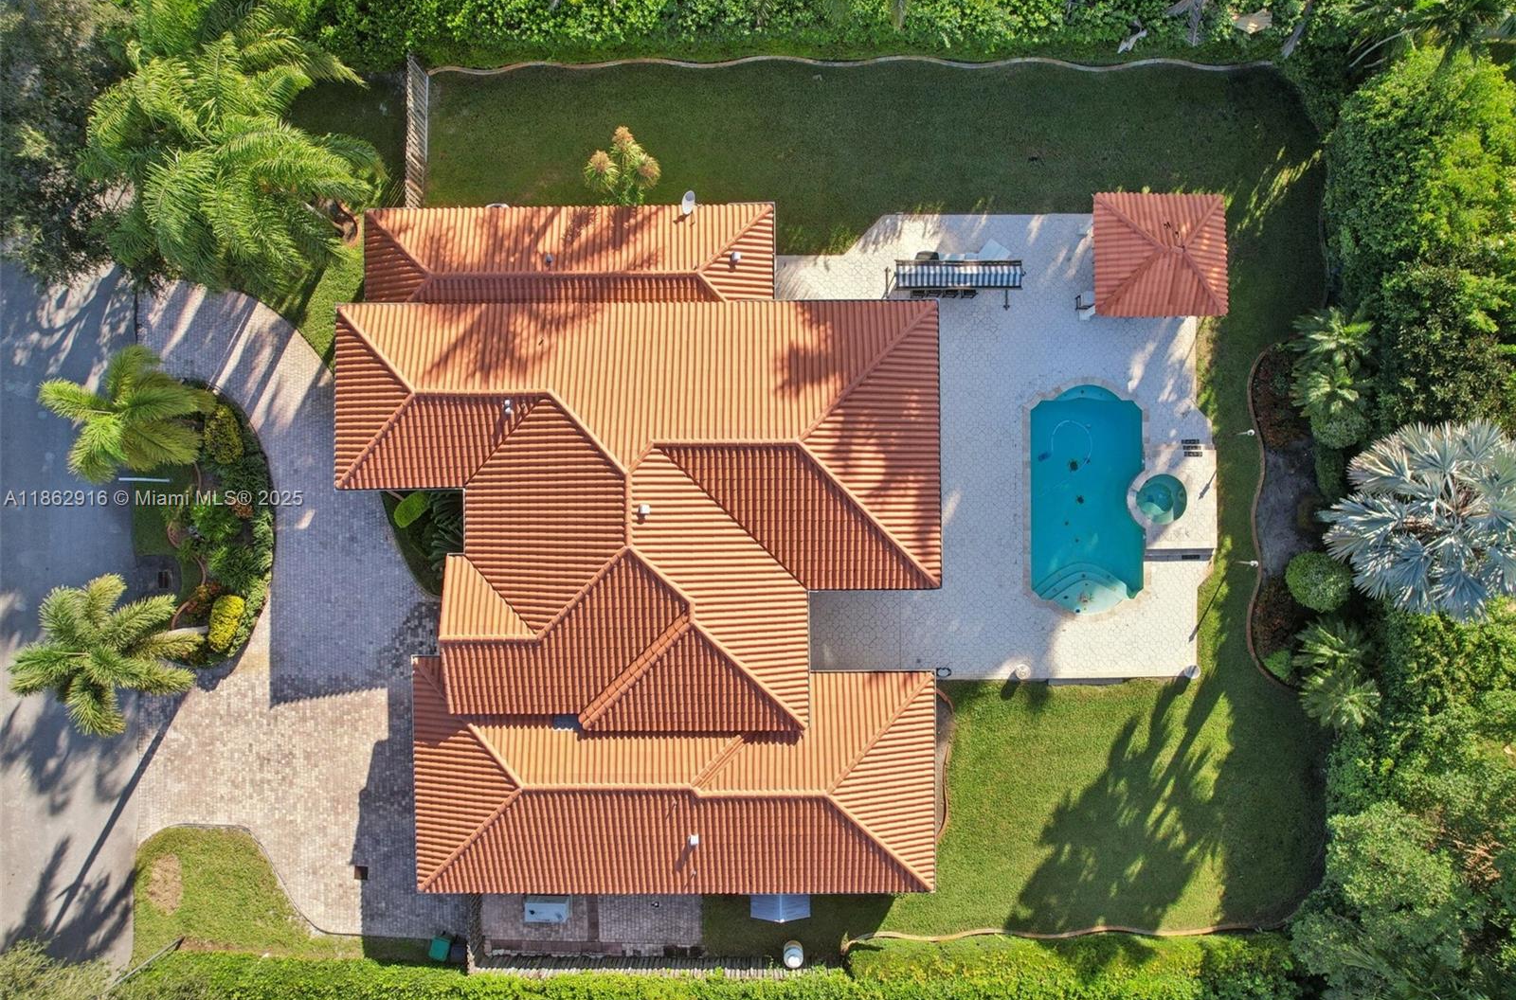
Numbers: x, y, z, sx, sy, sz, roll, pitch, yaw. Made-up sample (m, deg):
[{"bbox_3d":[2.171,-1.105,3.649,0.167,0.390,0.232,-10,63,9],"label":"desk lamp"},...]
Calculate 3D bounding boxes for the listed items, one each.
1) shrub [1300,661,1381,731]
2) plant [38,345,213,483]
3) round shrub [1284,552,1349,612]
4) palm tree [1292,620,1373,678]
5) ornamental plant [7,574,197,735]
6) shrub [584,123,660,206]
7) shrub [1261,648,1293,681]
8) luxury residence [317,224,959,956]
[{"bbox_3d":[21.400,7.250,34.800,2.950,2.600,2.600,0,90,0],"label":"shrub"},{"bbox_3d":[-20.200,-2.750,32.400,5.500,7.300,4.700,0,90,0],"label":"plant"},{"bbox_3d":[21.300,3.100,35.150,2.300,2.000,2.300,0,90,0],"label":"round shrub"},{"bbox_3d":[21.100,5.500,34.800,2.900,2.600,2.500,0,90,0],"label":"palm tree"},{"bbox_3d":[-20.900,5.000,32.300,5.800,7.500,5.300,0,90,0],"label":"ornamental plant"},{"bbox_3d":[-4.600,-11.700,33.800,2.600,4.600,2.000,0,90,0],"label":"shrub"},{"bbox_3d":[20.050,6.370,35.650,1.250,0.950,1.250,0,90,0],"label":"shrub"},{"bbox_3d":[-4.000,1.800,32.700,20.500,6.800,24.400,0,90,0],"label":"luxury residence"}]

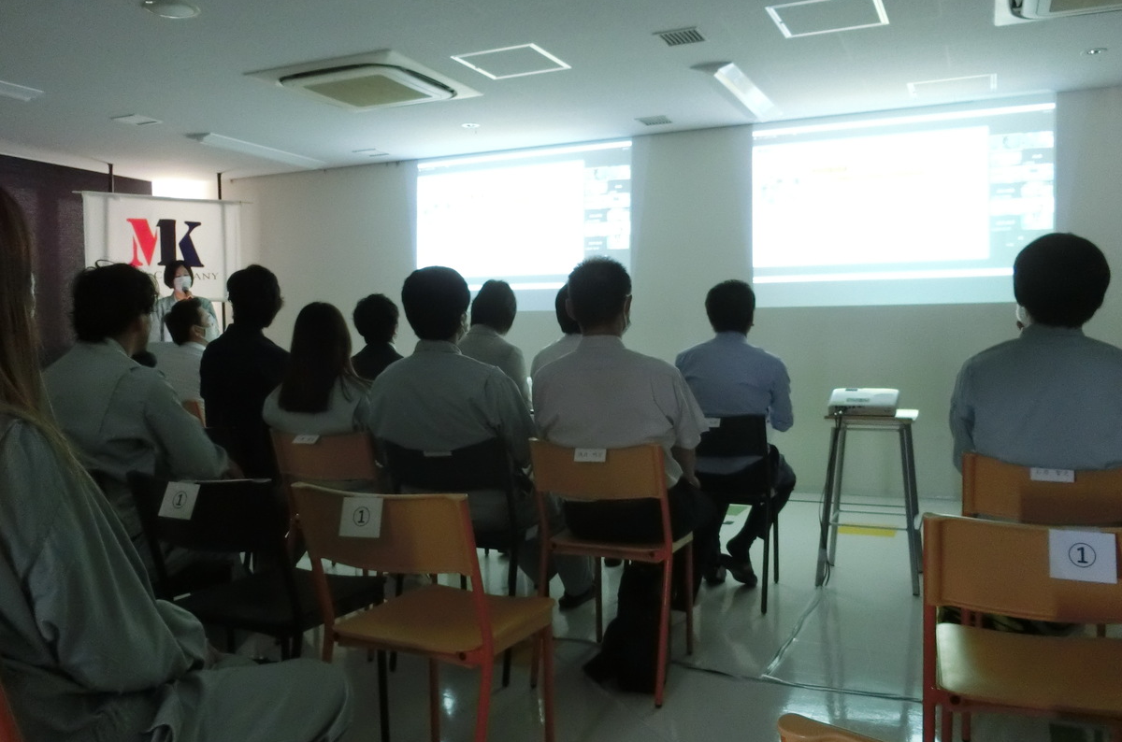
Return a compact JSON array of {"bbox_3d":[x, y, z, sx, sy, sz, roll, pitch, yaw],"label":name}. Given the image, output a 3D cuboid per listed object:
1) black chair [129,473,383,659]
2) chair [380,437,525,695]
[{"bbox_3d":[-0.665,0.587,2.211,0.430,0.750,0.500,0,1,20],"label":"black chair"},{"bbox_3d":[-0.278,0.609,3.324,0.445,0.780,0.530,0,2,20],"label":"chair"}]

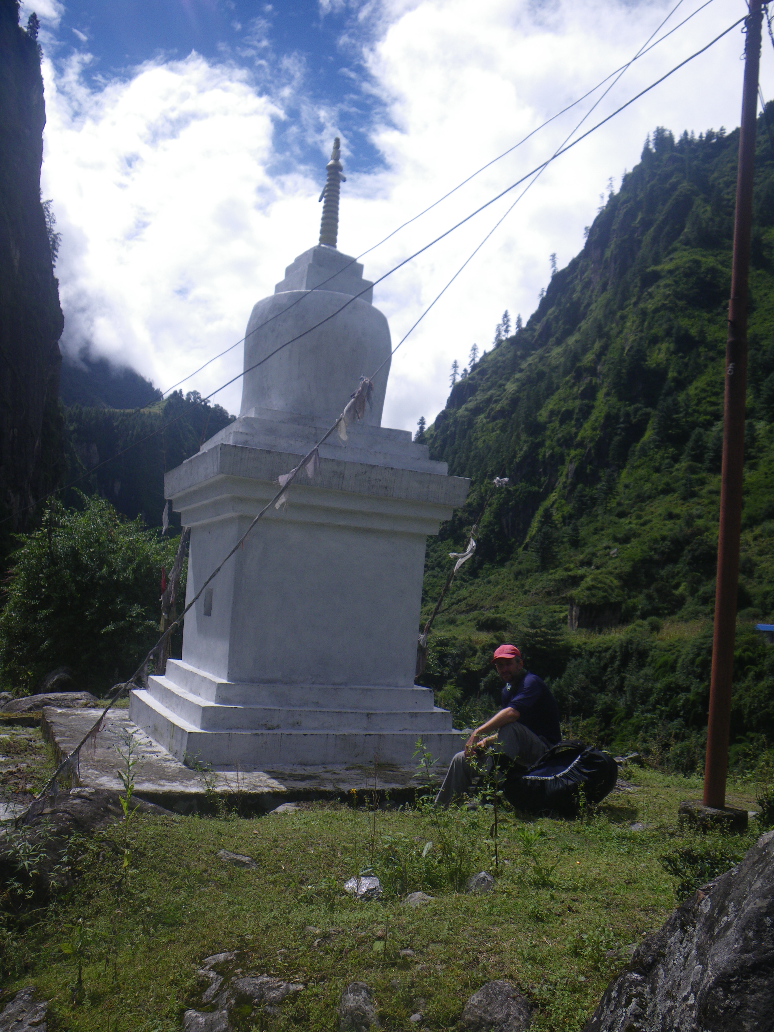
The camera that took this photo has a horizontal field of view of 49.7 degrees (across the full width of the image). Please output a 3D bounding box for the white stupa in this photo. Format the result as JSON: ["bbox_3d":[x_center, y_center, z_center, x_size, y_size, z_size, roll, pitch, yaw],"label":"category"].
[{"bbox_3d":[-0.645,-0.773,7.230,2.203,5.268,2.203,7,-7,-25],"label":"white stupa"}]

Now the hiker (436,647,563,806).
[{"bbox_3d":[0.756,1.398,5.580,0.950,1.070,0.570,8,-7,-34],"label":"hiker"}]

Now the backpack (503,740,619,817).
[{"bbox_3d":[1.146,1.723,5.480,0.720,0.370,0.400,4,8,-2],"label":"backpack"}]

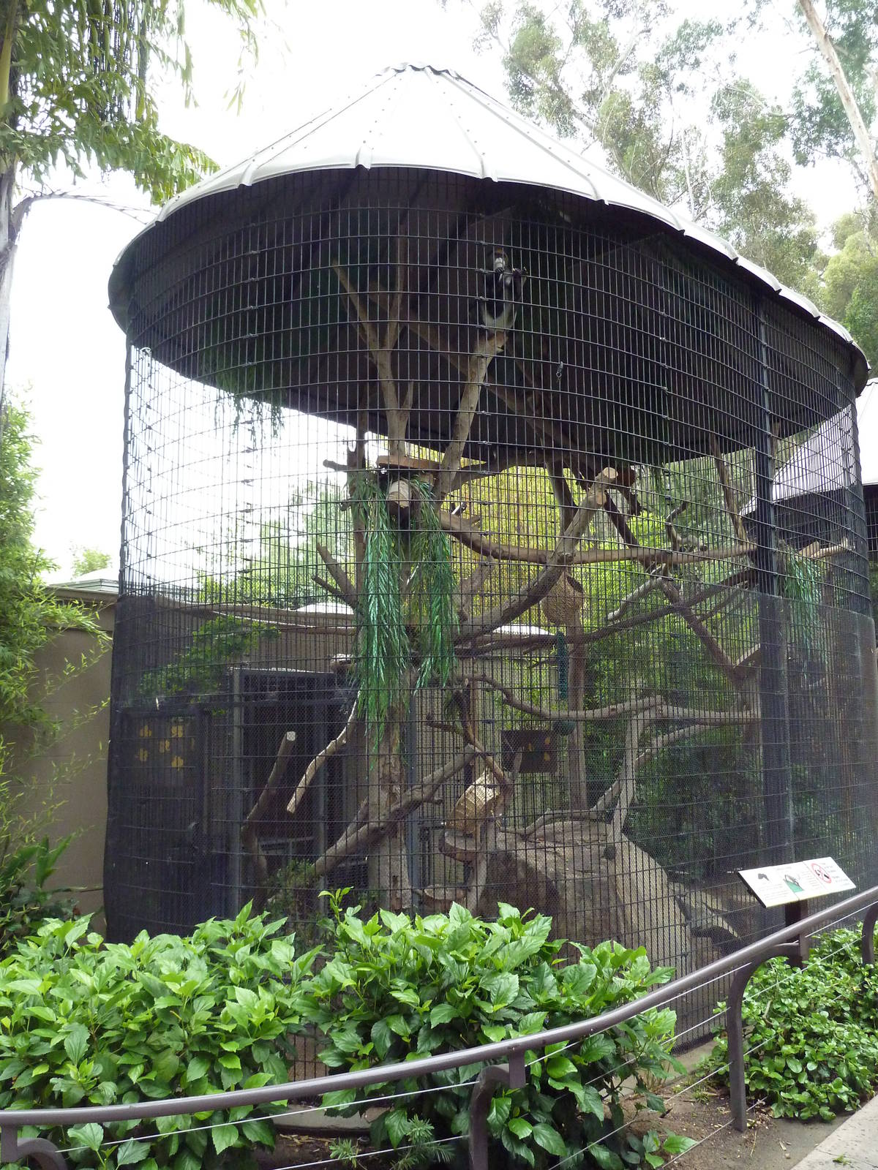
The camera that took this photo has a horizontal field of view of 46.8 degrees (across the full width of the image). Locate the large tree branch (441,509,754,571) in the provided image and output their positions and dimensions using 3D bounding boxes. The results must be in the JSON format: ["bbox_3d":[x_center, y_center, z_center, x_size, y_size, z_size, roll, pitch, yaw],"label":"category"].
[{"bbox_3d":[1.210,-0.323,7.202,2.670,0.448,0.250,3,-8,-23],"label":"large tree branch"}]

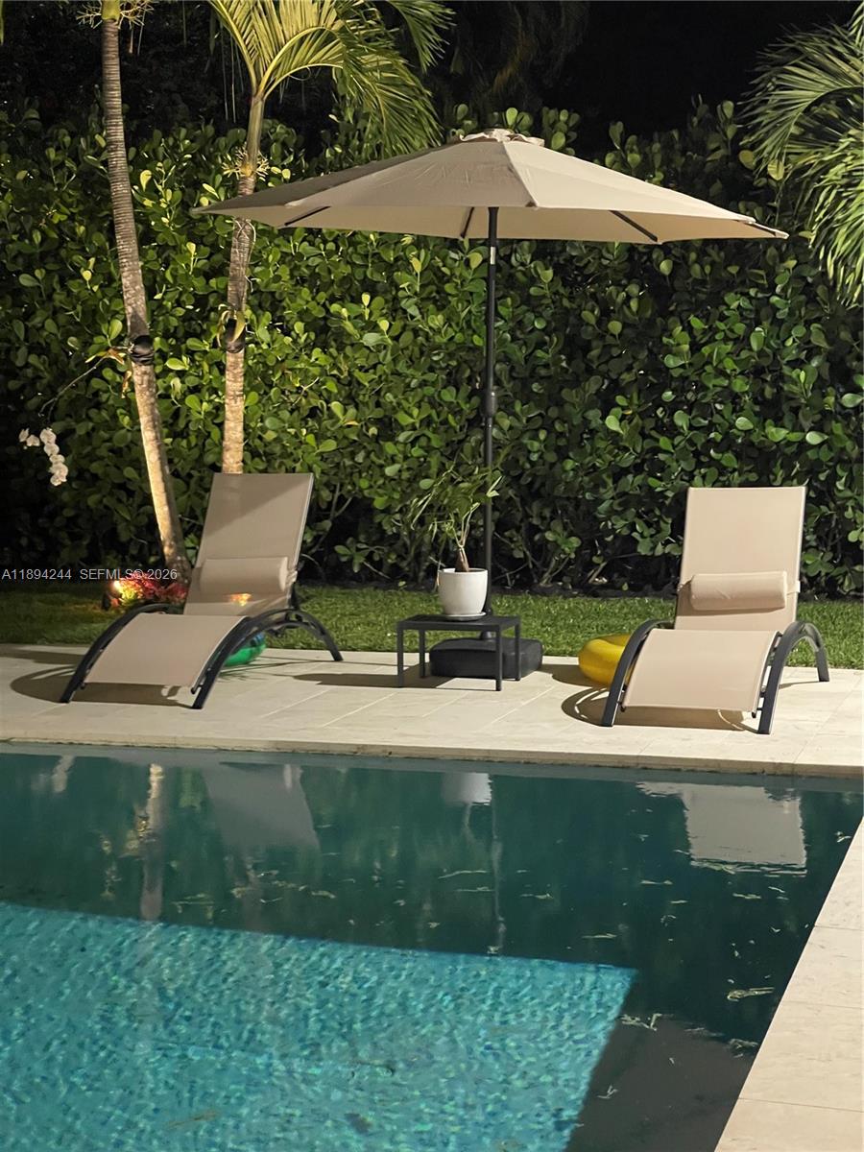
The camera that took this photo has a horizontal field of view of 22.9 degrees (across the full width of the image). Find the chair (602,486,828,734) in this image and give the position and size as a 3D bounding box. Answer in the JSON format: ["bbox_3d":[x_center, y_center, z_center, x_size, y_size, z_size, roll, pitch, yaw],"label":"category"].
[{"bbox_3d":[1.161,0.091,8.531,0.639,0.830,1.556,1,6,18],"label":"chair"}]

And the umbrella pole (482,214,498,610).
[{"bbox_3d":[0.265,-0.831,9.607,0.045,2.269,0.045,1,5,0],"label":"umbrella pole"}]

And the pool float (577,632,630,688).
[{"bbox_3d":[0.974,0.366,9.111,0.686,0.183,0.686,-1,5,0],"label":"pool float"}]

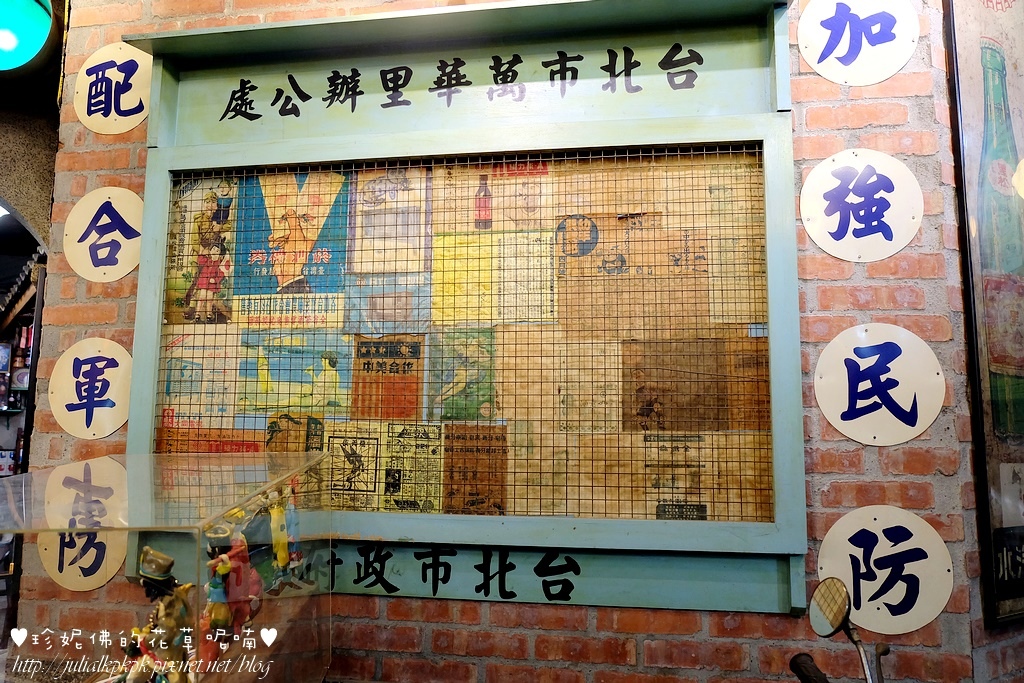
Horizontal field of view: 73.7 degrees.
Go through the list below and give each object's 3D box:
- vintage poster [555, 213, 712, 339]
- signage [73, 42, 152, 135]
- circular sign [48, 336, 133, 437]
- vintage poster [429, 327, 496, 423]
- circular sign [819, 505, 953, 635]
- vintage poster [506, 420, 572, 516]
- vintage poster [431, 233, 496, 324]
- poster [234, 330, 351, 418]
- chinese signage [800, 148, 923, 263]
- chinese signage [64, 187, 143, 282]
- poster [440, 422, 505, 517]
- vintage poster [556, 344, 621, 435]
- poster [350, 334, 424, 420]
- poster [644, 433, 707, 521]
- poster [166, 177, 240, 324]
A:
[{"bbox_3d":[0.248,-0.136,1.420,0.320,0.258,0.008,-1,-6,8],"label":"vintage poster"},{"bbox_3d":[-1.015,-0.657,1.760,0.254,0.254,0.010,-1,-7,8],"label":"signage"},{"bbox_3d":[-0.981,0.108,1.614,0.239,0.239,0.010,-1,-6,8],"label":"circular sign"},{"bbox_3d":[-0.110,0.073,1.522,0.148,0.205,0.010,-1,-7,8],"label":"vintage poster"},{"bbox_3d":[0.734,0.448,1.345,0.248,0.248,0.008,-1,-6,8],"label":"circular sign"},{"bbox_3d":[0.060,0.269,1.448,0.142,0.202,0.010,-1,-6,8],"label":"vintage poster"},{"bbox_3d":[-0.110,-0.144,1.547,0.151,0.210,0.010,-1,-7,8],"label":"vintage poster"},{"bbox_3d":[-0.494,0.071,1.551,0.270,0.191,0.010,-1,-6,8],"label":"poster"},{"bbox_3d":[0.726,-0.284,1.421,0.241,0.241,0.008,-1,-6,8],"label":"chinese signage"},{"bbox_3d":[-0.976,-0.261,1.652,0.237,0.237,0.010,-1,-6,8],"label":"chinese signage"},{"bbox_3d":[-0.078,0.275,1.468,0.138,0.192,0.010,-1,-6,8],"label":"poster"},{"bbox_3d":[0.159,0.092,1.410,0.126,0.189,0.008,-1,-6,8],"label":"vintage poster"},{"bbox_3d":[-0.274,0.080,1.517,0.166,0.193,0.010,-1,-6,8],"label":"poster"},{"bbox_3d":[0.327,0.269,1.367,0.118,0.172,0.008,-1,-6,8],"label":"poster"},{"bbox_3d":[-0.746,-0.221,1.645,0.180,0.362,0.010,-1,-7,8],"label":"poster"}]

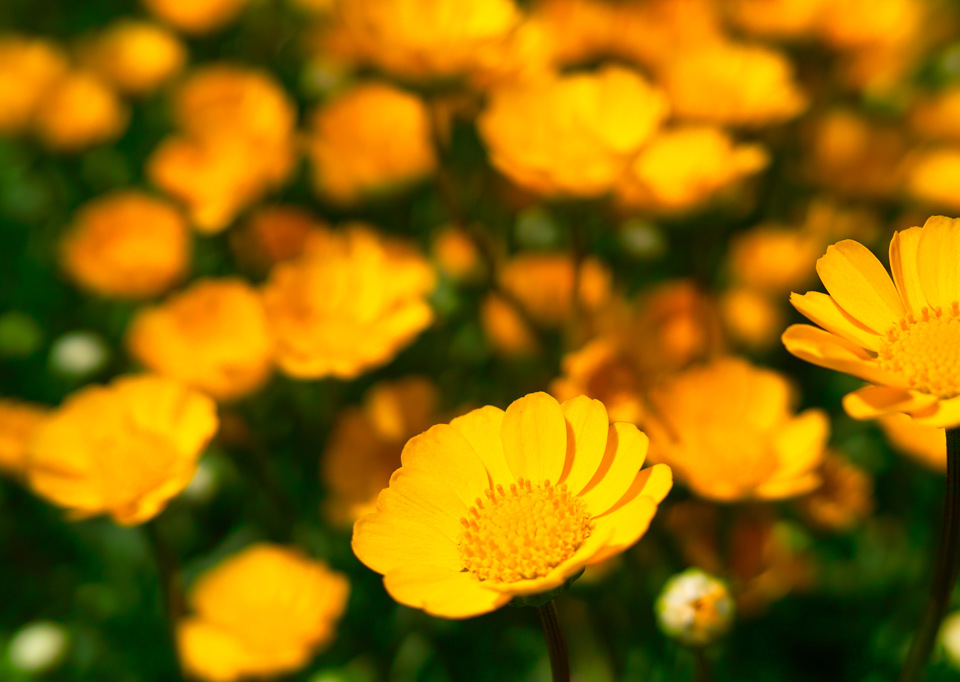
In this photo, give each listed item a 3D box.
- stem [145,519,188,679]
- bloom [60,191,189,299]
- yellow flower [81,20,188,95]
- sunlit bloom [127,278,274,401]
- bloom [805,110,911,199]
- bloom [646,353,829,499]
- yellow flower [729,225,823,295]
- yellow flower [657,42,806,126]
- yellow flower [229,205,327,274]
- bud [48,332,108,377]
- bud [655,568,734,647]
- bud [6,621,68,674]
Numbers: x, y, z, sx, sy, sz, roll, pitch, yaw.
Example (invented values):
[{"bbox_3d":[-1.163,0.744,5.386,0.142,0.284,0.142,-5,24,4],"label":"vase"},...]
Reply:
[{"bbox_3d":[-0.087,0.071,0.322,0.004,0.060,0.004,0,26,0],"label":"stem"},{"bbox_3d":[-0.140,-0.036,0.460,0.049,0.021,0.049,8,41,0],"label":"bloom"},{"bbox_3d":[-0.139,-0.114,0.470,0.041,0.020,0.041,0,28,0],"label":"yellow flower"},{"bbox_3d":[-0.097,0.002,0.405,0.049,0.020,0.049,9,43,0],"label":"sunlit bloom"},{"bbox_3d":[0.149,-0.074,0.460,0.041,0.022,0.041,0,28,0],"label":"bloom"},{"bbox_3d":[0.062,0.021,0.280,0.043,0.021,0.043,7,34,0],"label":"bloom"},{"bbox_3d":[0.124,-0.034,0.490,0.040,0.019,0.040,0,28,0],"label":"yellow flower"},{"bbox_3d":[0.084,-0.086,0.390,0.049,0.019,0.049,0,26,0],"label":"yellow flower"},{"bbox_3d":[-0.079,-0.038,0.460,0.041,0.020,0.041,0,26,0],"label":"yellow flower"},{"bbox_3d":[-0.131,0.004,0.380,0.016,0.014,0.016,0,26,0],"label":"bud"},{"bbox_3d":[0.037,0.046,0.200,0.013,0.013,0.013,3,23,0],"label":"bud"},{"bbox_3d":[-0.102,0.071,0.270,0.013,0.012,0.013,12,20,0],"label":"bud"}]

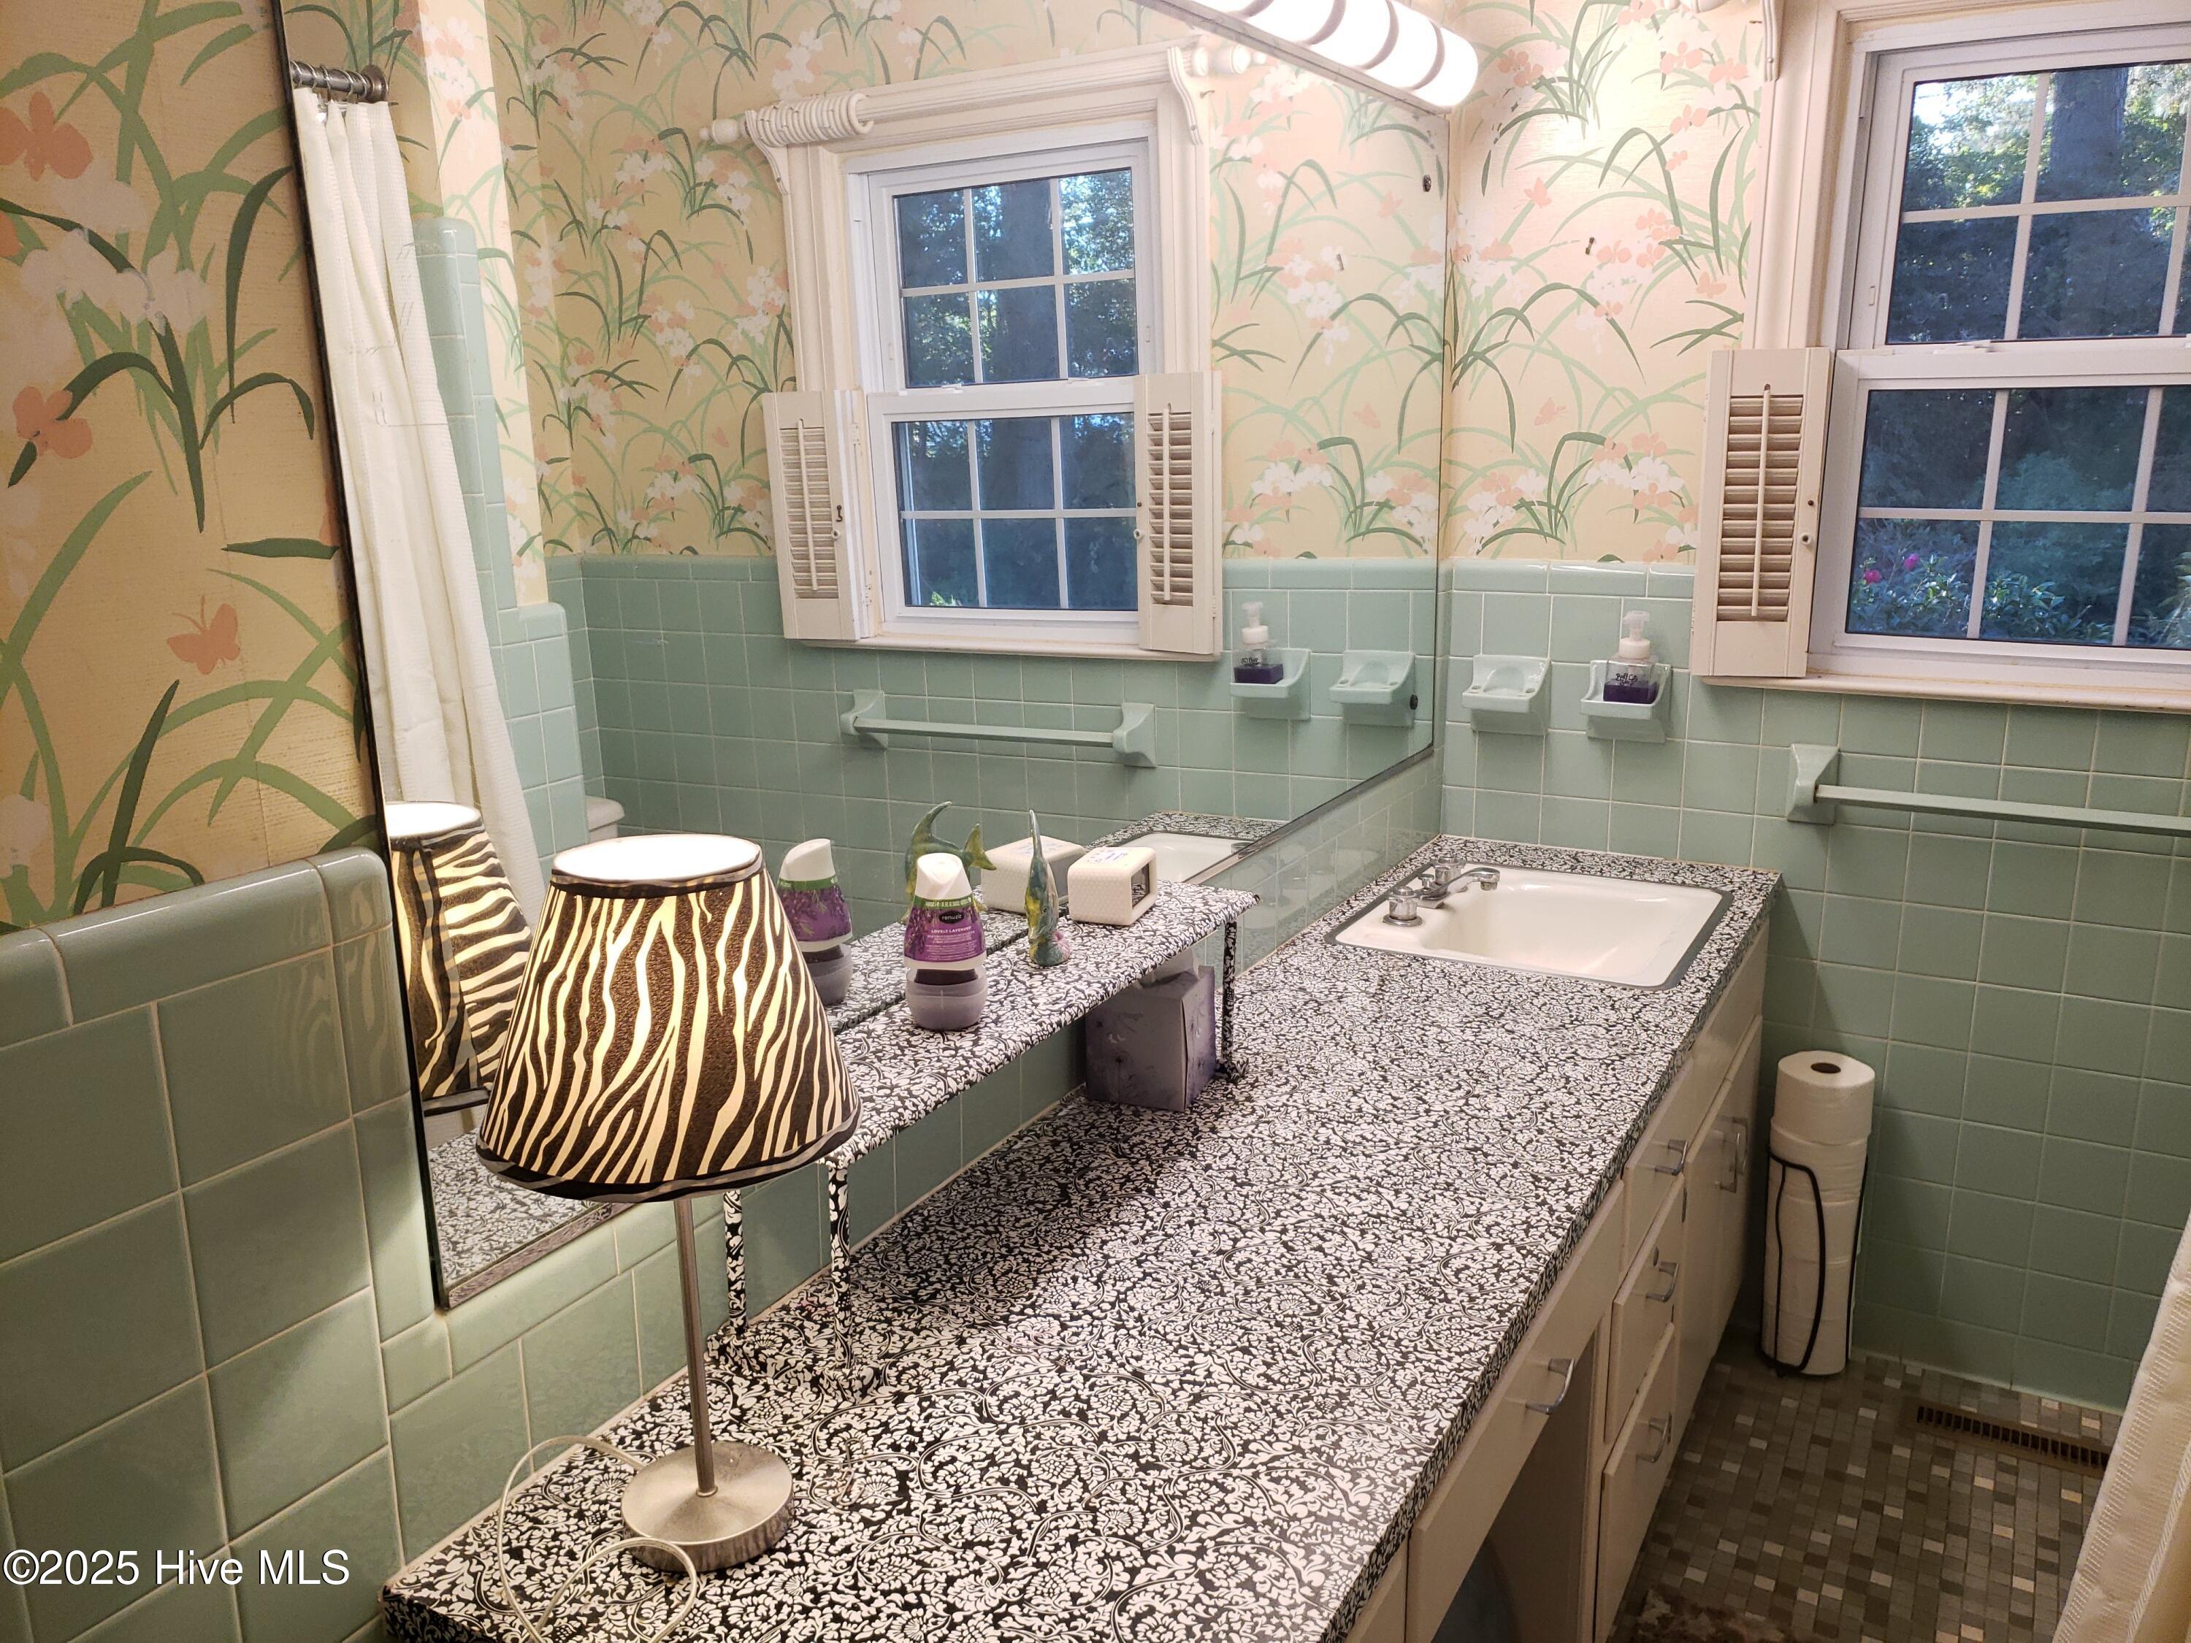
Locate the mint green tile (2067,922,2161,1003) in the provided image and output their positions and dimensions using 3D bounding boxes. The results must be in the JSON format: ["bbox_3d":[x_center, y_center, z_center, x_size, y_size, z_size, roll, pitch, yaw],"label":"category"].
[{"bbox_3d":[1.454,0.203,2.352,0.108,0.108,0.010,7,15,29],"label":"mint green tile"}]

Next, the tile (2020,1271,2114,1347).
[{"bbox_3d":[1.459,0.737,2.474,0.108,0.108,0.010,7,15,29],"label":"tile"}]

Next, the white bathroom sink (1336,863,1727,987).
[{"bbox_3d":[0.626,0.209,2.360,0.435,0.160,0.455,7,16,29],"label":"white bathroom sink"}]

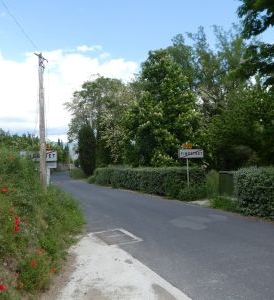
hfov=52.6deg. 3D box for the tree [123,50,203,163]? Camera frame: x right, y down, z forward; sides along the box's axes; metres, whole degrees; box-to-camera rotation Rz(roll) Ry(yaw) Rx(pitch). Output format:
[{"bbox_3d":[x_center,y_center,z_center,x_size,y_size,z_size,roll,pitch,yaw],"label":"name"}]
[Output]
[{"bbox_3d":[1.850,-2.482,19.000,5.600,9.210,5.600,-3,-2,0],"label":"tree"}]

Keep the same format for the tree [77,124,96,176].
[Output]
[{"bbox_3d":[-4.797,0.039,26.500,1.750,5.170,1.750,-3,-2,0],"label":"tree"}]

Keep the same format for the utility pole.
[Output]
[{"bbox_3d":[-3.654,-1.055,10.700,0.420,5.490,0.320,-3,-2,0],"label":"utility pole"}]

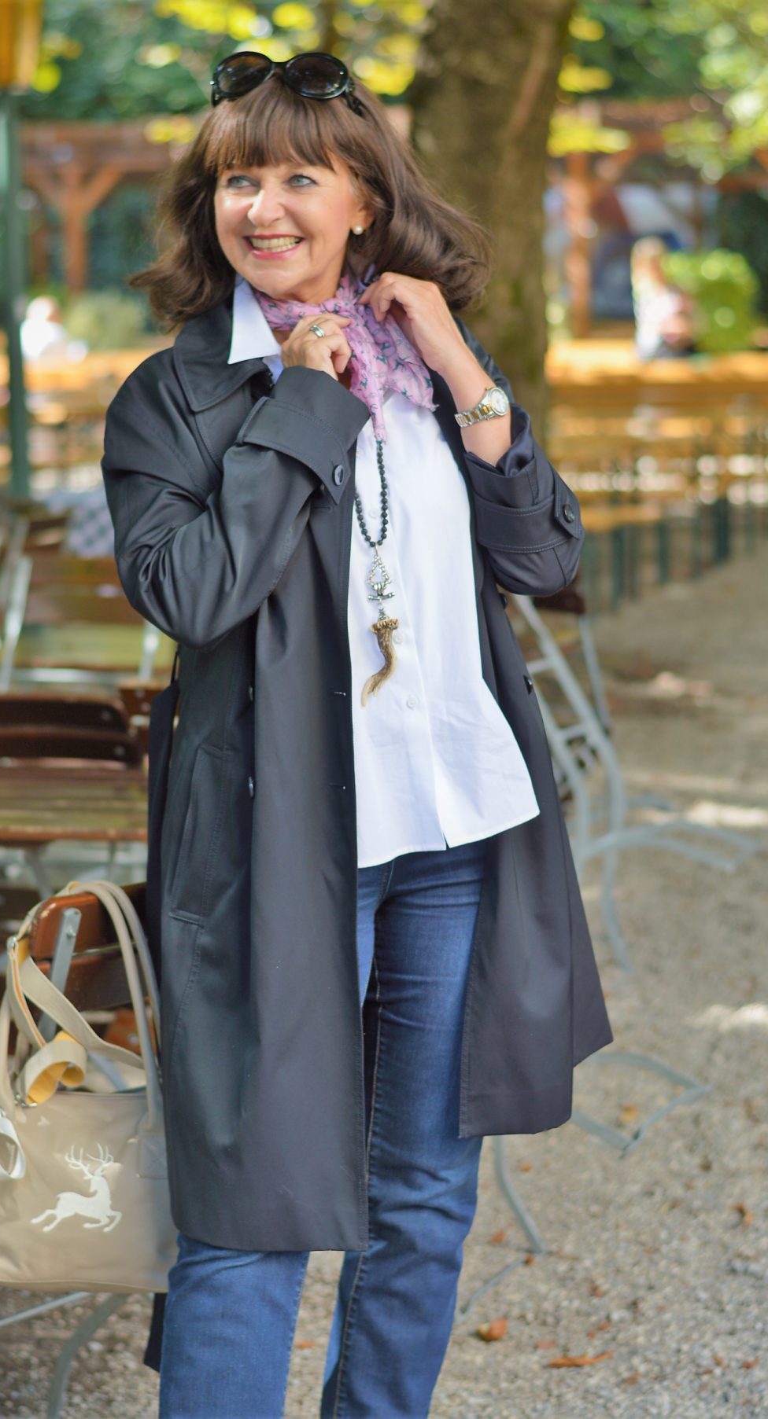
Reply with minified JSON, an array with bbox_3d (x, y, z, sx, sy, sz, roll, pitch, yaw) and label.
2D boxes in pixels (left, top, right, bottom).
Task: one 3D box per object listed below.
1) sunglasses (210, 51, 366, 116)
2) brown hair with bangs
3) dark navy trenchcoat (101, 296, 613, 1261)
[{"bbox_3d":[-0.081,-0.585,2.919,0.147,0.055,0.135,2,-24,18],"label":"sunglasses"},{"bbox_3d":[-0.072,-0.509,2.960,0.335,0.250,0.265,2,9,20],"label":"brown hair with bangs"},{"bbox_3d":[-0.026,0.052,3.000,0.500,0.930,0.410,-4,9,-20],"label":"dark navy trenchcoat"}]

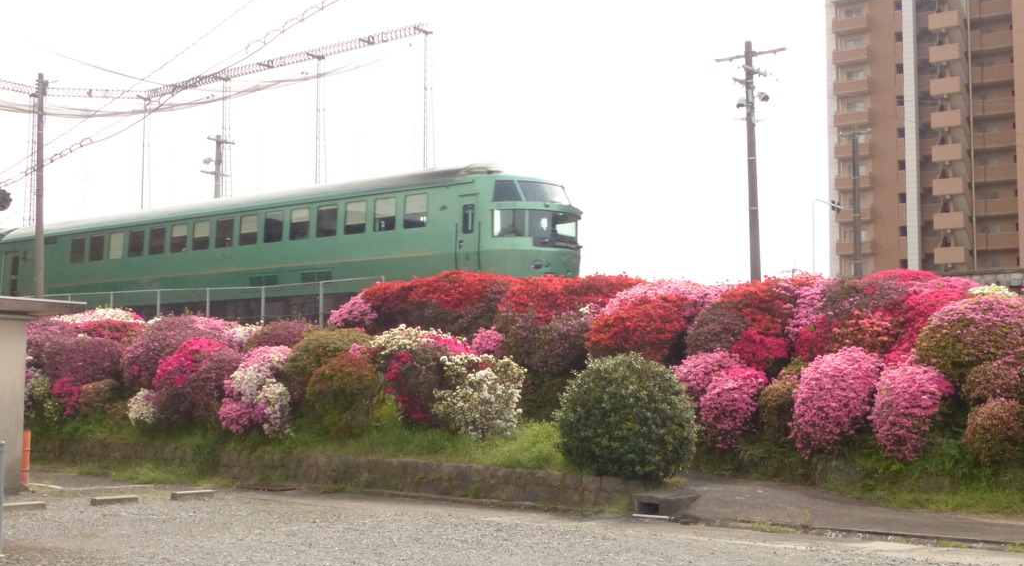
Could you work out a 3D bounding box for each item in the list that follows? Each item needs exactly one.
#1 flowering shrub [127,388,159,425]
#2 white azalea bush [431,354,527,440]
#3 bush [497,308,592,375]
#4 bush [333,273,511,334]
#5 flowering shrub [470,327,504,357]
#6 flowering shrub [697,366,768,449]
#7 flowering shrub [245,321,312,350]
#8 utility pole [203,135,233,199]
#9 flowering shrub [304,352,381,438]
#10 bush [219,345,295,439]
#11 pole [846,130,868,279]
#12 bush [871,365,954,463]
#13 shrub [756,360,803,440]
[{"bbox_3d":[-5.484,1.833,18.000,0.500,0.580,0.500,1,-3,-17],"label":"flowering shrub"},{"bbox_3d":[-0.452,1.570,16.752,1.240,1.190,1.150,0,-5,-2],"label":"white azalea bush"},{"bbox_3d":[0.529,0.958,19.755,1.600,1.120,1.400,0,-5,2],"label":"bush"},{"bbox_3d":[-1.530,0.393,21.200,3.100,1.200,1.800,0,-3,0],"label":"bush"},{"bbox_3d":[-0.370,0.913,18.300,0.550,0.520,0.550,0,-3,-1],"label":"flowering shrub"},{"bbox_3d":[2.836,1.601,15.600,0.930,1.080,0.920,-1,-3,10],"label":"flowering shrub"},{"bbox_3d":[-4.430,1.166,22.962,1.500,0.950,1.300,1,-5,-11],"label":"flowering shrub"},{"bbox_3d":[-10.211,-0.887,41.660,0.600,8.400,1.300,-3,-6,37],"label":"utility pole"},{"bbox_3d":[-2.334,1.535,16.700,1.050,1.180,1.000,0,-3,-8],"label":"flowering shrub"},{"bbox_3d":[-3.978,1.662,18.744,1.140,1.390,1.100,1,-5,-12],"label":"bush"},{"bbox_3d":[12.855,-1.203,44.739,0.900,9.000,0.450,0,-3,0],"label":"pole"},{"bbox_3d":[4.645,1.506,14.100,1.000,1.140,1.000,-2,-3,18],"label":"bush"},{"bbox_3d":[3.569,1.563,16.000,0.720,1.080,0.750,-1,-3,12],"label":"shrub"}]

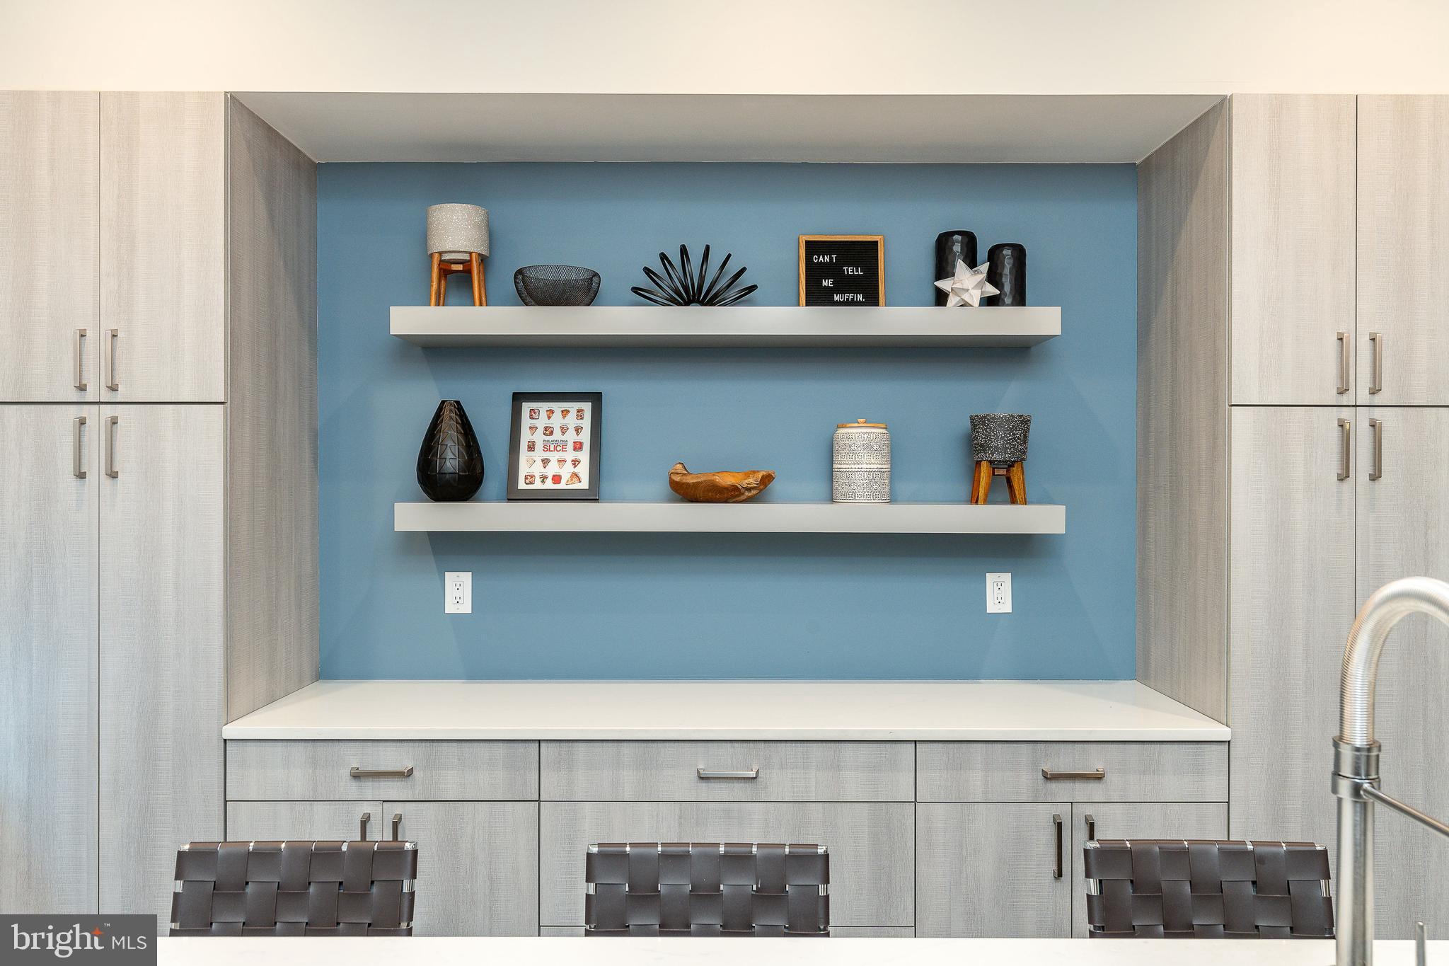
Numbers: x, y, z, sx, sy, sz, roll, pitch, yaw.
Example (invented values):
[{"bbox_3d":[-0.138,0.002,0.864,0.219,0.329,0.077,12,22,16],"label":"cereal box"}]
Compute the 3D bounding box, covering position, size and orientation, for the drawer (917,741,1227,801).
[{"bbox_3d":[0.846,0.704,2.950,0.759,0.150,0.460,0,0,0],"label":"drawer"}]

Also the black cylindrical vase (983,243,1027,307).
[{"bbox_3d":[0.812,-0.579,3.236,0.112,0.204,0.112,0,0,0],"label":"black cylindrical vase"}]

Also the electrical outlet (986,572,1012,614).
[{"bbox_3d":[0.820,0.329,3.360,0.074,0.118,0.010,0,0,0],"label":"electrical outlet"}]

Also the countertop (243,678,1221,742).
[{"bbox_3d":[0.008,0.606,3.049,2.440,0.030,0.637,0,0,0],"label":"countertop"}]

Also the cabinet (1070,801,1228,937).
[{"bbox_3d":[1.036,1.095,3.020,0.380,0.630,0.560,0,0,0],"label":"cabinet"}]

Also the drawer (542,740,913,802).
[{"bbox_3d":[0.009,0.697,2.962,0.908,0.149,0.500,0,0,0],"label":"drawer"}]

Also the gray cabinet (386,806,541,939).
[{"bbox_3d":[-0.640,1.085,2.990,0.377,0.620,0.510,0,0,0],"label":"gray cabinet"}]

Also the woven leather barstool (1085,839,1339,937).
[{"bbox_3d":[0.817,1.062,1.693,0.420,0.912,0.510,0,0,3],"label":"woven leather barstool"}]

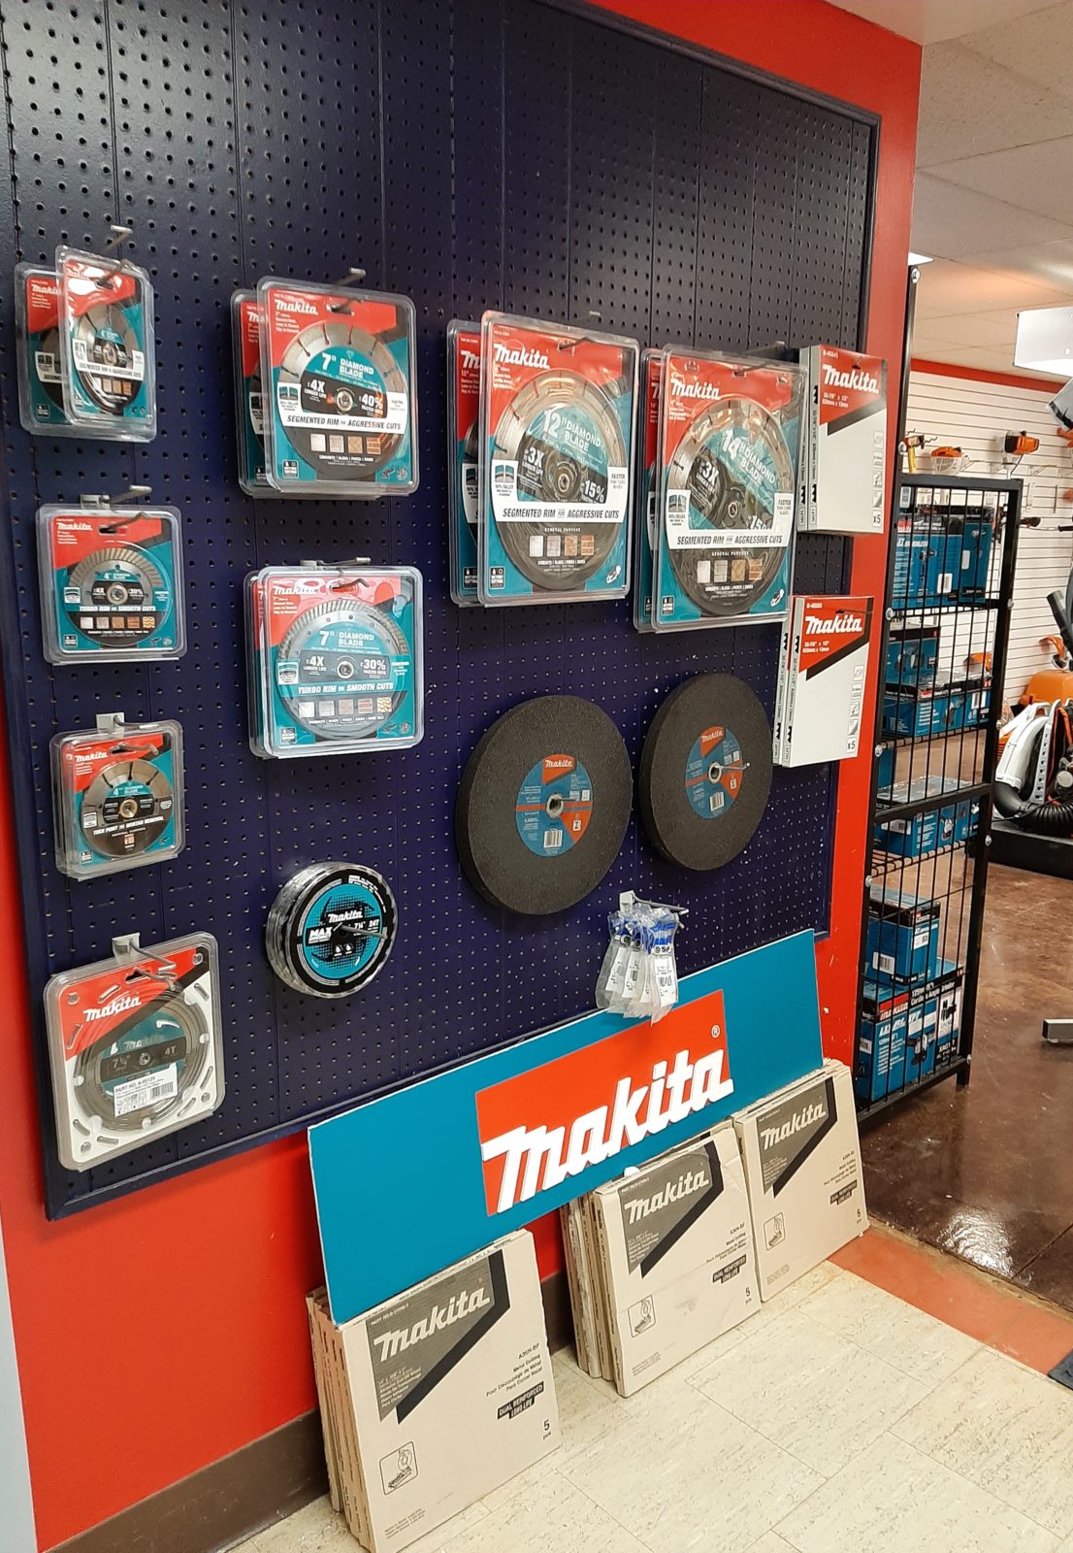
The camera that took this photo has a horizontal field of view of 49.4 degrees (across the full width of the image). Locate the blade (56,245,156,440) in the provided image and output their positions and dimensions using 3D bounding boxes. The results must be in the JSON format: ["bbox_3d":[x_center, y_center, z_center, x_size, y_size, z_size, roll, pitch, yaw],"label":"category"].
[{"bbox_3d":[-0.446,-0.448,1.222,0.020,0.175,0.141,7,14,17],"label":"blade"}]

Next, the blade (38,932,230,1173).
[{"bbox_3d":[-0.501,0.345,1.476,0.217,0.261,0.028,-13,23,-42],"label":"blade"}]

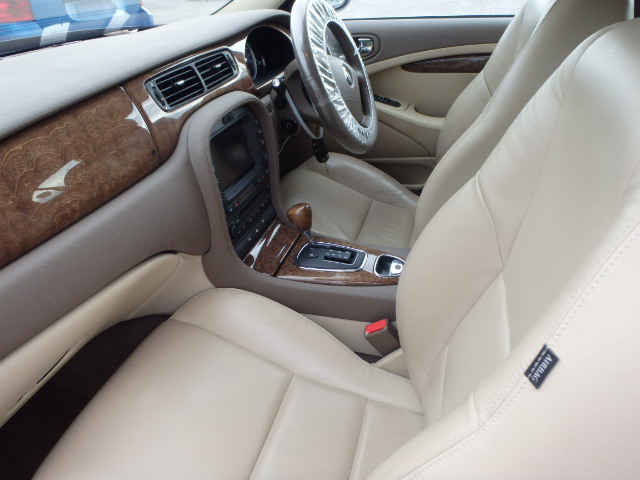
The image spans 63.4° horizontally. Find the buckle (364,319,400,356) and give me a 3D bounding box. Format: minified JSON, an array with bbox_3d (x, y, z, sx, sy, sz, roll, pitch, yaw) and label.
[{"bbox_3d":[0.118,0.176,0.909,0.043,0.076,0.027,-24,30,24],"label":"buckle"}]

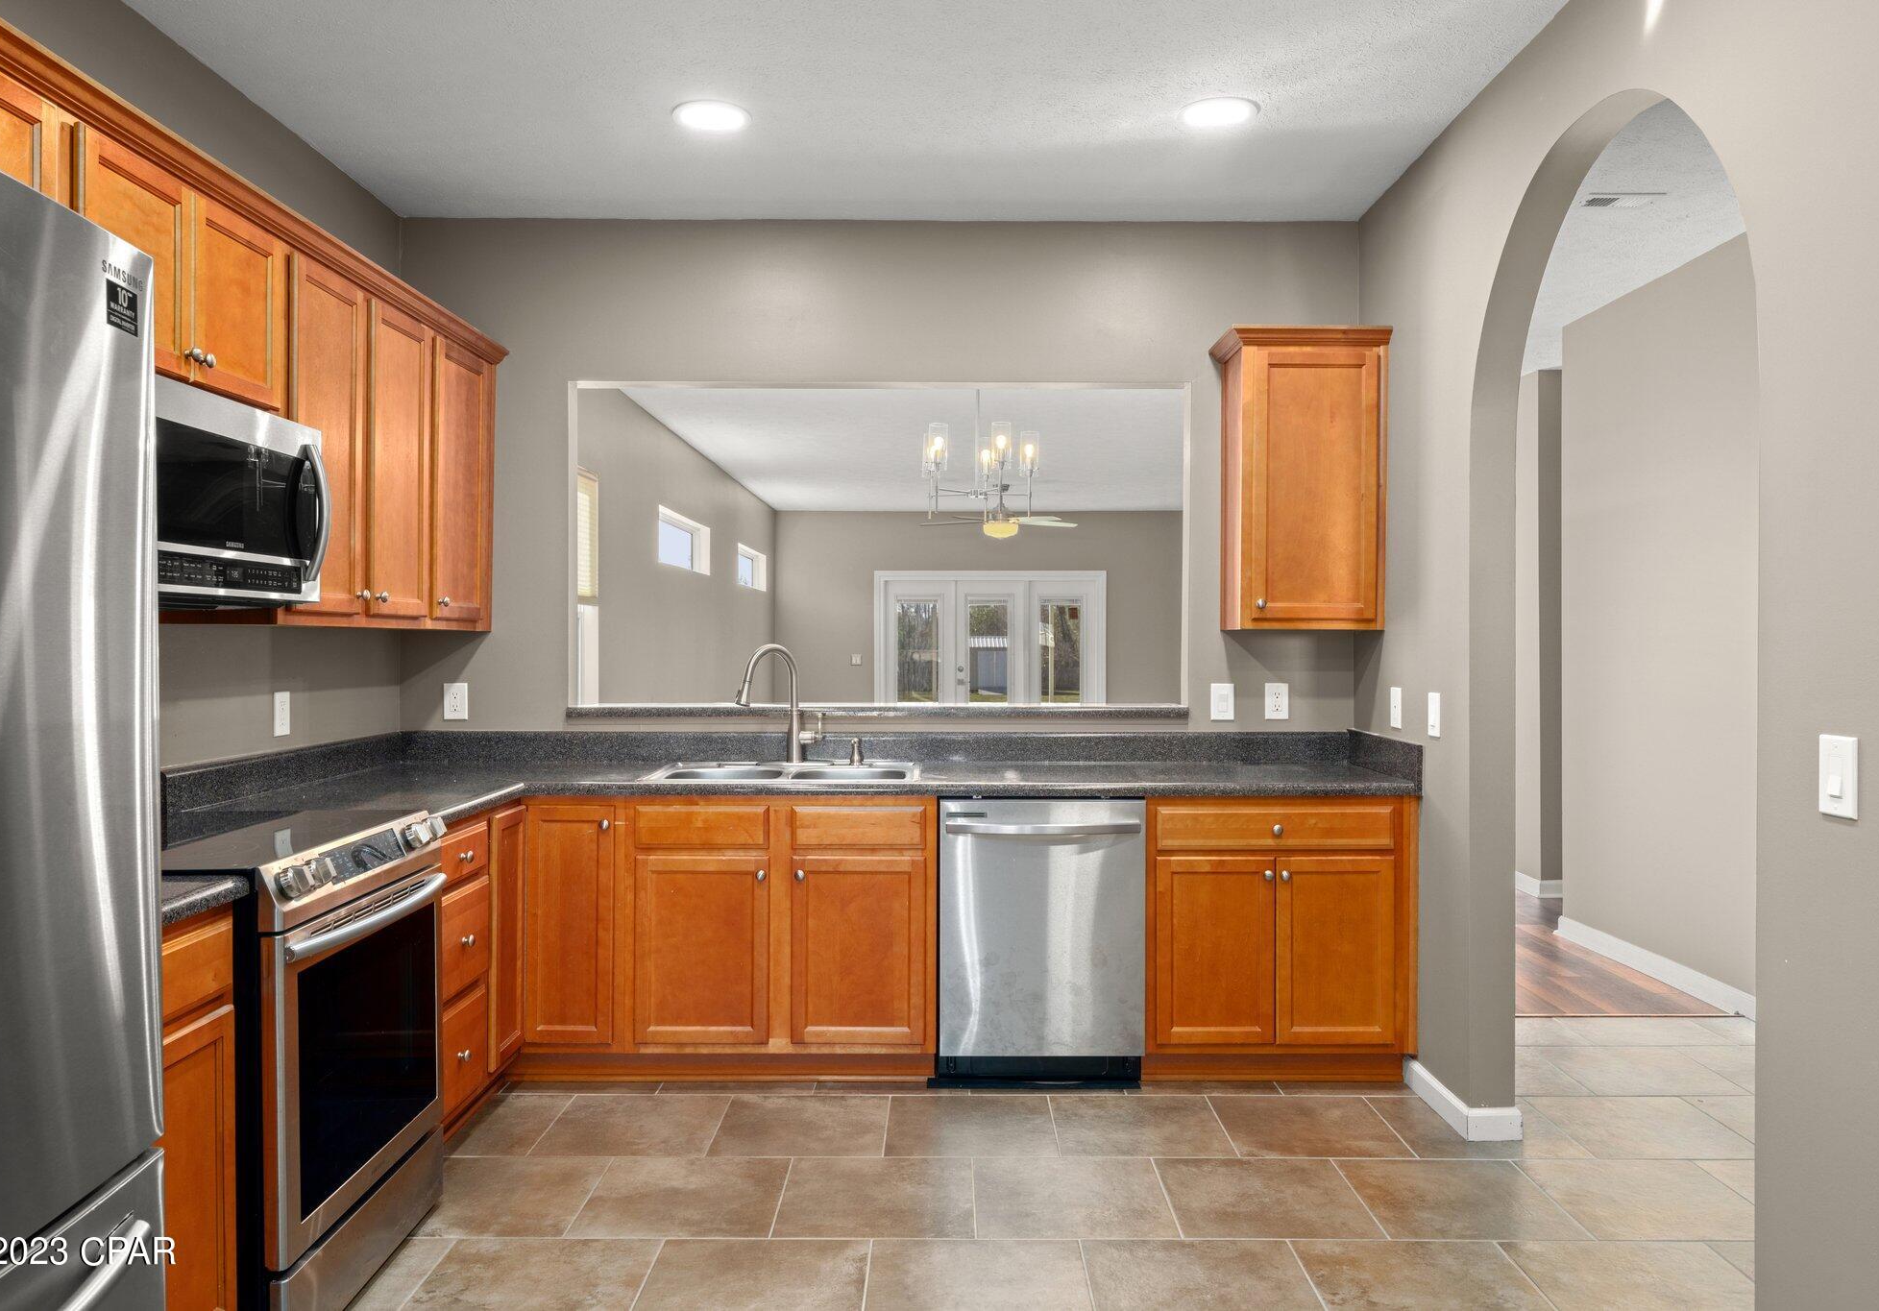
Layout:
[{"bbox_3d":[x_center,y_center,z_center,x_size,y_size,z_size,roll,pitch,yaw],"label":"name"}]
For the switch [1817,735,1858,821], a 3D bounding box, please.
[{"bbox_3d":[1.400,0.188,2.046,0.012,0.124,0.081,0,1,0],"label":"switch"}]

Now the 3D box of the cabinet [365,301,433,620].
[{"bbox_3d":[-1.678,-0.538,3.708,0.334,0.894,0.452,0,1,0],"label":"cabinet"}]

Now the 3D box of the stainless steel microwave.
[{"bbox_3d":[-1.629,-0.312,2.673,0.437,0.422,0.759,0,1,0],"label":"stainless steel microwave"}]

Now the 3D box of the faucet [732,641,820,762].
[{"bbox_3d":[-0.531,0.162,4.283,0.260,0.397,0.130,0,1,-38],"label":"faucet"}]

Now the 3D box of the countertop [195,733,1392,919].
[{"bbox_3d":[-0.211,0.347,3.156,3.233,0.152,2.603,0,1,0],"label":"countertop"}]

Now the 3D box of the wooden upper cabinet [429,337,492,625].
[{"bbox_3d":[-1.676,-0.542,4.188,0.334,0.899,0.487,0,1,0],"label":"wooden upper cabinet"}]

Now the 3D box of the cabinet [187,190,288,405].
[{"bbox_3d":[-1.662,-0.743,2.803,0.329,0.400,0.385,0,1,0],"label":"cabinet"}]

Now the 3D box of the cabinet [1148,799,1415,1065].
[{"bbox_3d":[1.006,0.810,4.152,0.792,0.791,0.615,0,1,0],"label":"cabinet"}]

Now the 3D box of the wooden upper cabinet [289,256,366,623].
[{"bbox_3d":[-1.661,-0.512,3.213,0.329,0.860,0.420,0,1,0],"label":"wooden upper cabinet"}]

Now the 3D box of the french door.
[{"bbox_3d":[0.573,0.104,14.679,2.577,2.083,0.151,0,1,0],"label":"french door"}]

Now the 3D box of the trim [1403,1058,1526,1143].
[{"bbox_3d":[1.492,1.257,3.753,0.171,0.090,0.477,0,1,0],"label":"trim"}]

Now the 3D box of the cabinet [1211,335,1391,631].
[{"bbox_3d":[1.182,-0.558,4.310,0.487,0.955,0.354,0,1,0],"label":"cabinet"}]

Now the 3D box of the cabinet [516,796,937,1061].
[{"bbox_3d":[-0.624,0.806,4.155,1.237,0.788,0.615,0,1,0],"label":"cabinet"}]

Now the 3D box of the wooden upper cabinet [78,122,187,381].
[{"bbox_3d":[-1.683,-0.750,2.495,0.334,0.427,0.354,0,1,0],"label":"wooden upper cabinet"}]

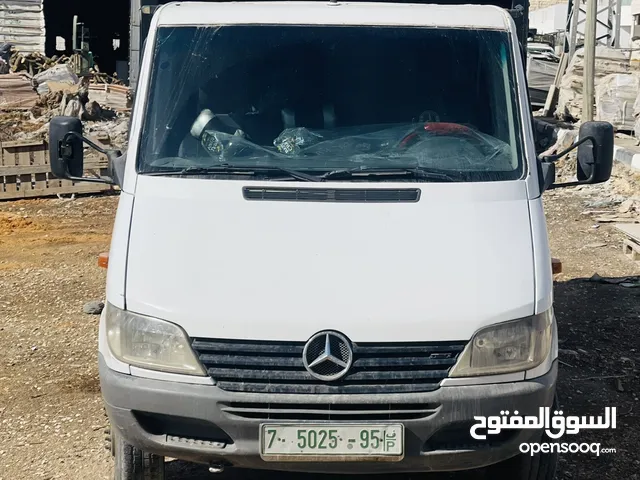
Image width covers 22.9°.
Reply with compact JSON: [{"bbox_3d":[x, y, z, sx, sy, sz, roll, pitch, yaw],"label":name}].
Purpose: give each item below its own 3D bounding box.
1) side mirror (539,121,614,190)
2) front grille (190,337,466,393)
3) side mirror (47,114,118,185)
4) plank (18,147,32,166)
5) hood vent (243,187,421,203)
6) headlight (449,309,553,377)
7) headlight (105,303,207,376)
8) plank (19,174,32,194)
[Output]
[{"bbox_3d":[1.118,-0.371,6.880,0.300,0.275,0.200,1,7,0],"label":"side mirror"},{"bbox_3d":[0.032,0.479,5.980,1.030,0.190,0.120,1,-8,0],"label":"front grille"},{"bbox_3d":[-1.027,-0.390,6.880,0.285,0.270,0.200,1,7,0],"label":"side mirror"},{"bbox_3d":[-4.016,-1.138,21.500,0.170,0.260,0.025,3,7,15],"label":"plank"},{"bbox_3d":[0.048,-0.187,6.530,0.730,0.030,0.100,1,39,0],"label":"hood vent"},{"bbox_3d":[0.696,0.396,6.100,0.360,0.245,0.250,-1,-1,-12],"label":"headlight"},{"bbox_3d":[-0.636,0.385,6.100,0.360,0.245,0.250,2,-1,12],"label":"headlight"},{"bbox_3d":[-4.016,-0.756,21.500,0.170,0.260,0.025,3,7,15],"label":"plank"}]

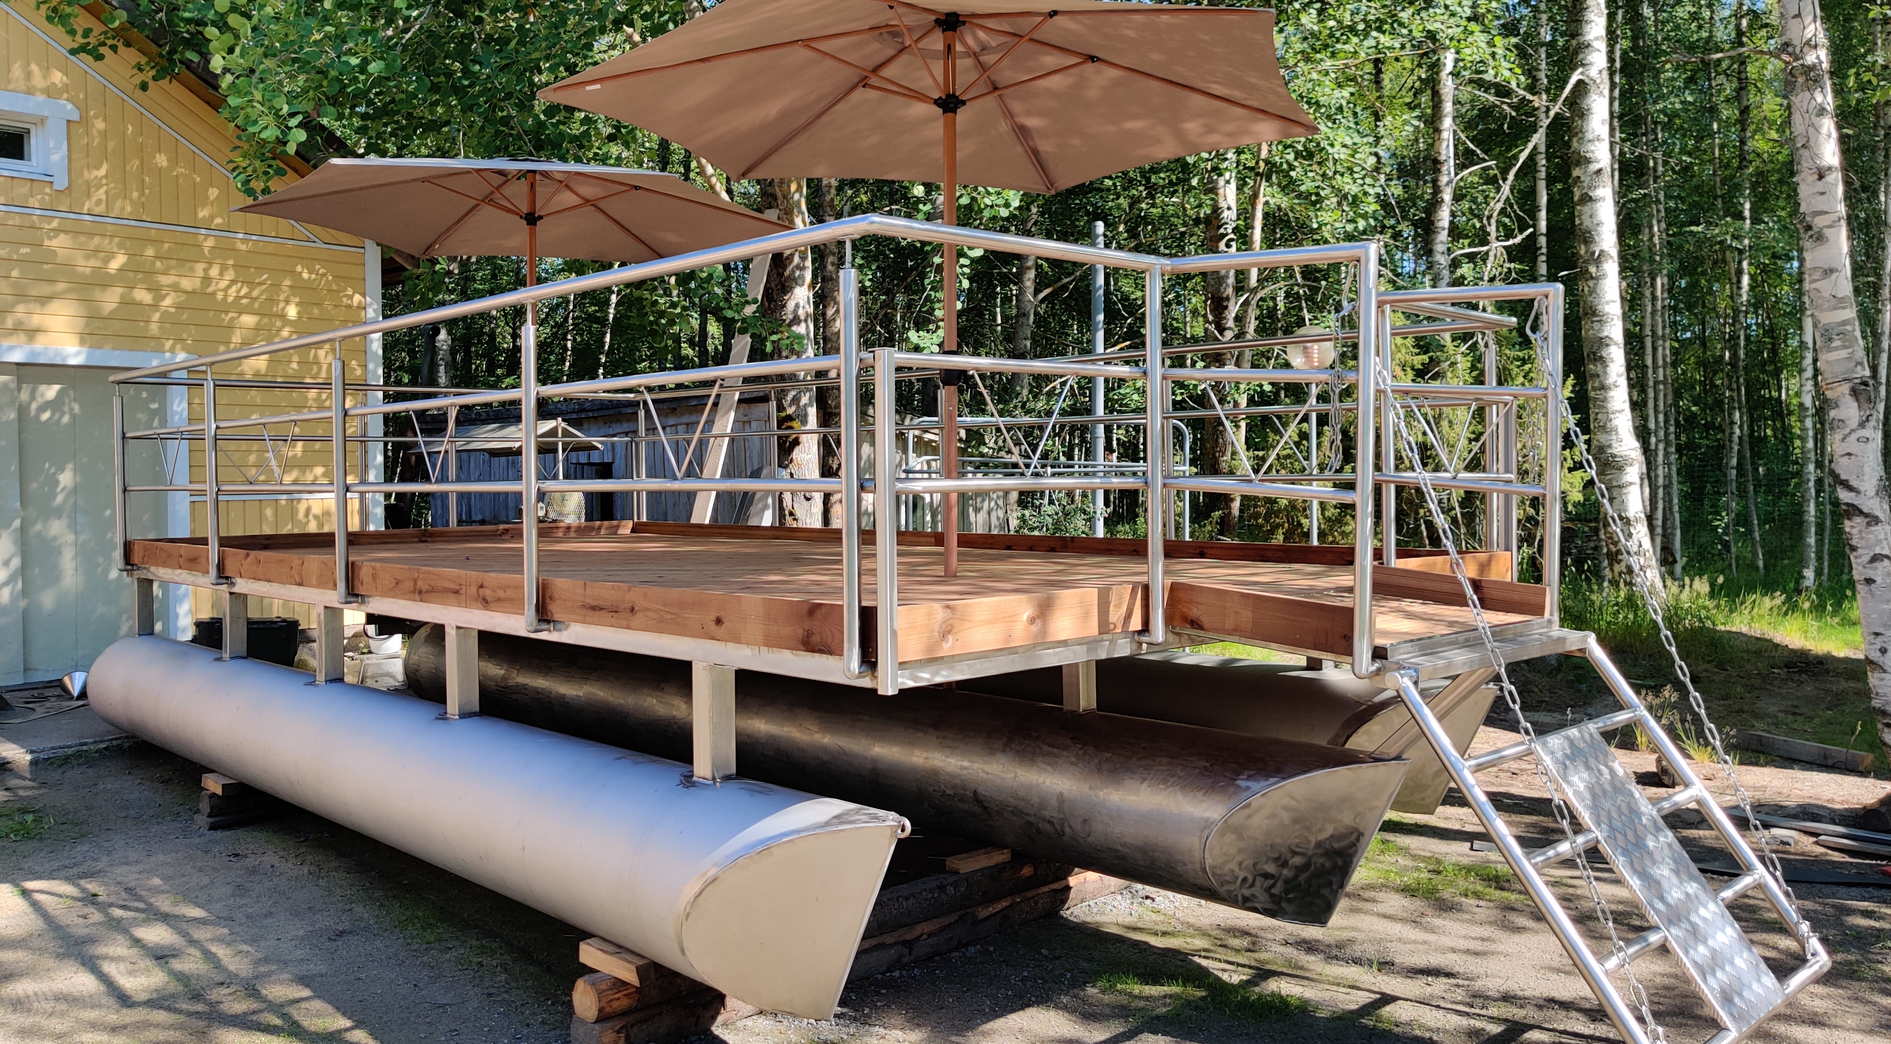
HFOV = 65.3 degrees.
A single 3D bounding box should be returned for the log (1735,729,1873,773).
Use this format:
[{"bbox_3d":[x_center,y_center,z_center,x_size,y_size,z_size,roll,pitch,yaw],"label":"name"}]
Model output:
[{"bbox_3d":[4.689,1.241,8.078,0.096,0.105,0.776,-1,2,-19],"label":"log"}]

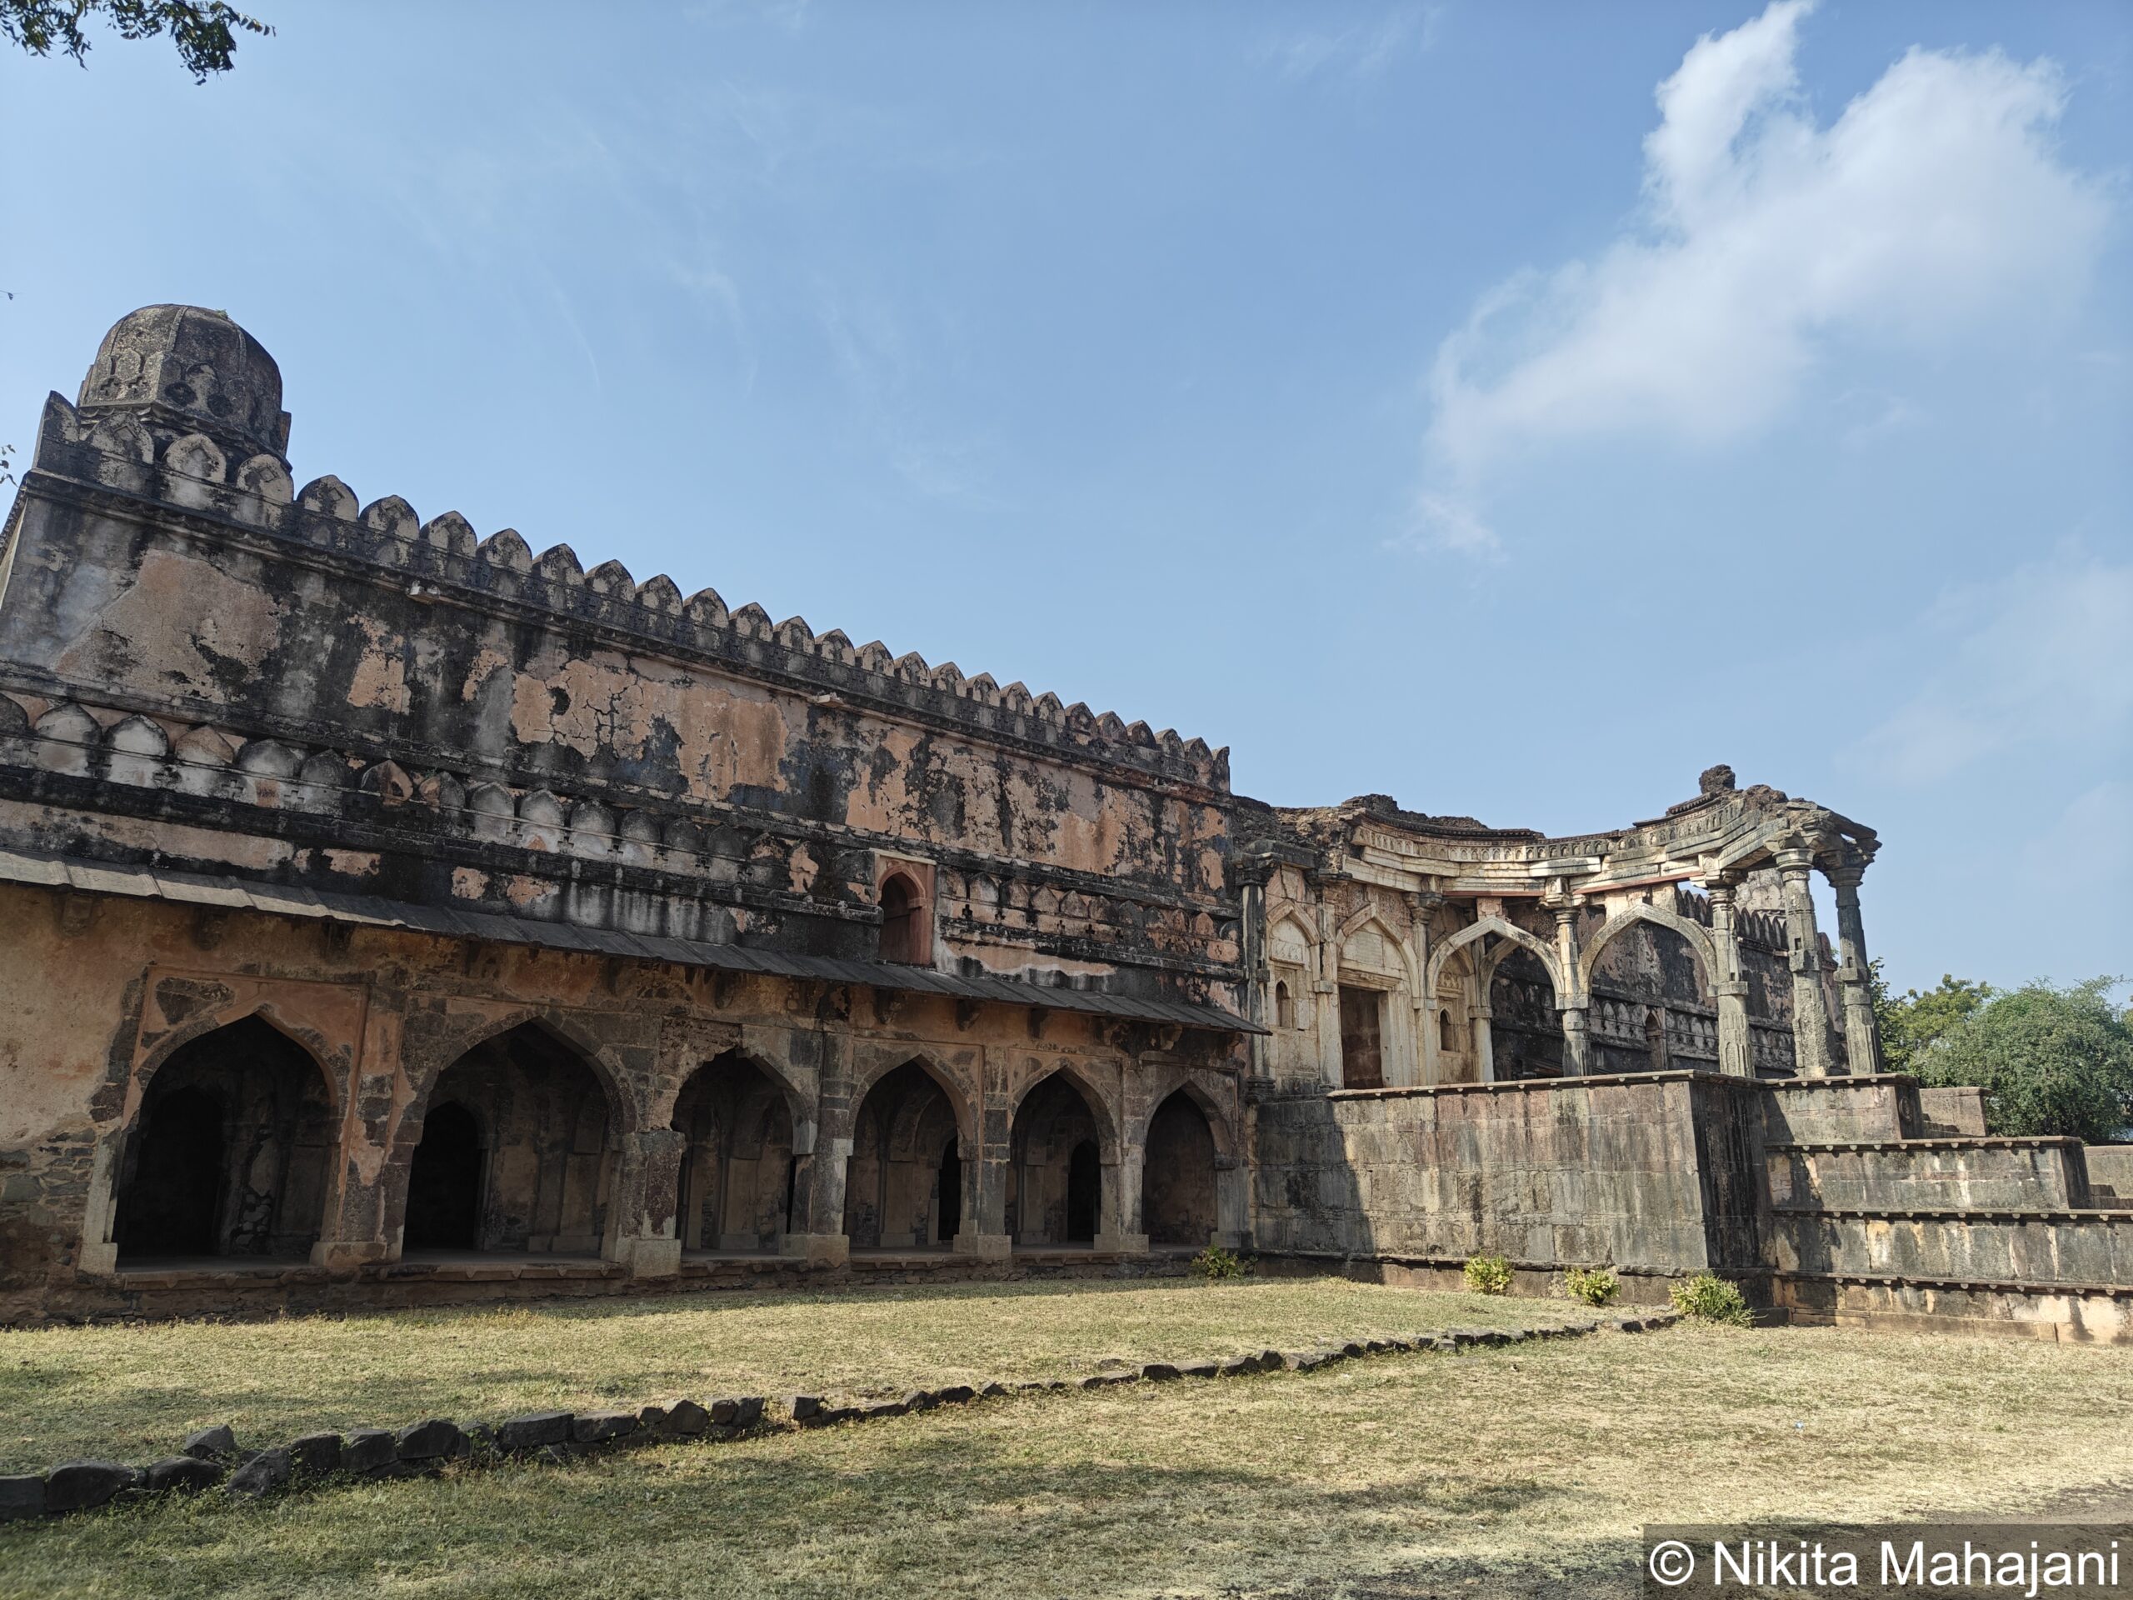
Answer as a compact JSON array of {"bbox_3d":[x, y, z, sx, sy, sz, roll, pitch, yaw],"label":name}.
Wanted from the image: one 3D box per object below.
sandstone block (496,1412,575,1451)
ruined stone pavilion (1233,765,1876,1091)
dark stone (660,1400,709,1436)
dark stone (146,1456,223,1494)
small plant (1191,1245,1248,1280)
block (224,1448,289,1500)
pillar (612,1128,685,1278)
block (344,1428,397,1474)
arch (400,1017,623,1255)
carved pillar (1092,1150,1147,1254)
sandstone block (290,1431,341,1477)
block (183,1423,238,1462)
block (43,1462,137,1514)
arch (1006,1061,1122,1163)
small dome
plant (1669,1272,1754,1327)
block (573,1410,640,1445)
[{"bbox_3d":[-3.089,3.664,8.612,0.380,0.190,0.250,13,-19,-39],"label":"sandstone block"},{"bbox_3d":[9.842,2.567,28.803,9.576,6.783,8.778,14,-20,-41],"label":"ruined stone pavilion"},{"bbox_3d":[-2.567,4.158,9.947,0.318,0.208,0.260,14,-20,-41],"label":"dark stone"},{"bbox_3d":[-4.696,3.595,7.879,0.326,0.176,0.300,14,-20,-41],"label":"dark stone"},{"bbox_3d":[2.665,8.132,25.961,0.958,0.585,0.931,14,-20,-41],"label":"small plant"},{"bbox_3d":[-4.339,3.615,7.932,0.281,0.253,0.300,14,-20,-41],"label":"block"},{"bbox_3d":[-5.333,5.162,19.012,0.640,1.810,0.600,13,-19,-39],"label":"pillar"},{"bbox_3d":[-3.999,3.745,8.501,0.247,0.227,0.300,14,-20,-41],"label":"block"},{"bbox_3d":[-6.676,4.113,18.055,2.650,2.850,0.500,13,-19,-39],"label":"arch"},{"bbox_3d":[0.880,6.616,24.195,0.700,1.470,0.500,13,-19,-39],"label":"carved pillar"},{"bbox_3d":[-3.969,3.450,7.821,0.220,0.210,0.240,13,-19,-39],"label":"sandstone block"},{"bbox_3d":[-4.533,3.392,7.828,0.250,0.170,0.200,13,-19,-39],"label":"block"},{"bbox_3d":[-4.596,3.227,6.969,0.360,0.200,0.280,13,-19,-39],"label":"block"},{"bbox_3d":[-0.216,5.000,23.665,2.400,1.650,0.500,13,-19,-39],"label":"arch"},{"bbox_3d":[-11.483,-5.328,19.405,2.394,2.128,2.394,14,-20,-41],"label":"small dome"},{"bbox_3d":[8.242,6.389,18.900,1.000,0.700,0.950,13,-19,-39],"label":"plant"},{"bbox_3d":[-2.987,4.067,9.586,0.416,0.188,0.280,14,-20,-41],"label":"block"}]

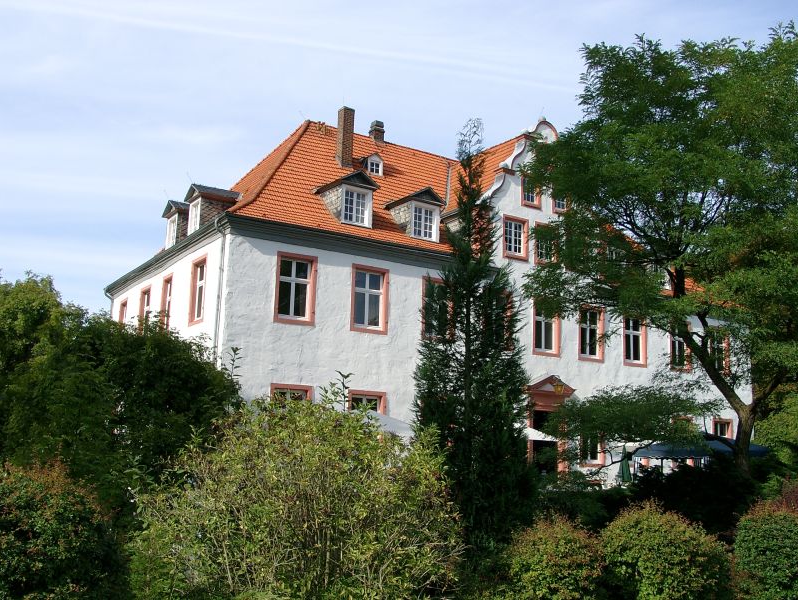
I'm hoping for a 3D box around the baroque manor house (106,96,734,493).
[{"bbox_3d":[1.739,0.765,40.598,26.979,16.473,15.708,9,-13,-31],"label":"baroque manor house"}]

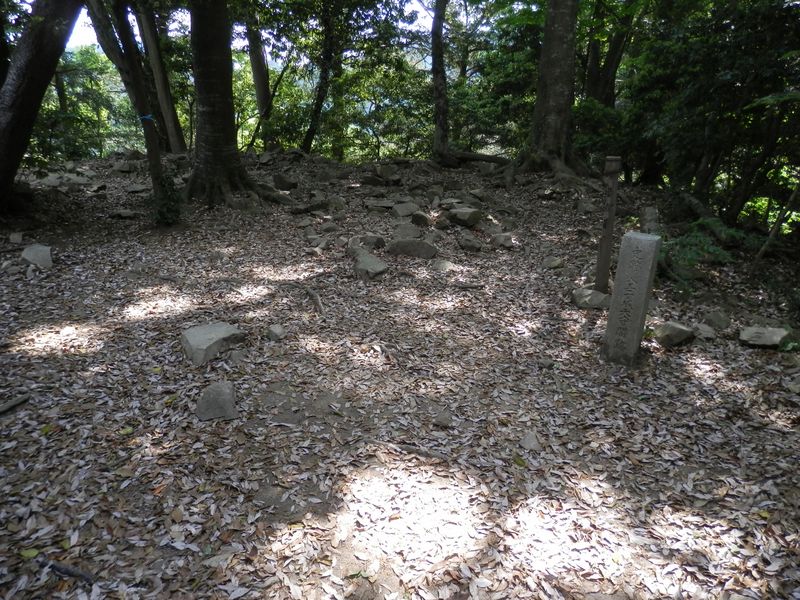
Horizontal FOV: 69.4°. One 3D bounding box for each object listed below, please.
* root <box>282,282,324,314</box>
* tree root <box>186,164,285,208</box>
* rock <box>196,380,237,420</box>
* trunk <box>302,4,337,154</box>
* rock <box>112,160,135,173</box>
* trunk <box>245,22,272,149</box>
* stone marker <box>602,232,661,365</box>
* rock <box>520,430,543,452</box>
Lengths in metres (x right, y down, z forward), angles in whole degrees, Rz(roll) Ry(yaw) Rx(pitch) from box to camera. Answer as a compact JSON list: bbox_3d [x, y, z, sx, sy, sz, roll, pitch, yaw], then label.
[{"bbox_3d":[-0.793,-0.021,4.750,0.170,0.070,0.750,-12,22,-31],"label":"root"},{"bbox_3d":[-2.690,-1.864,9.450,1.400,0.620,1.200,0,13,0],"label":"tree root"},{"bbox_3d":[-0.983,0.543,3.120,0.220,0.140,0.210,0,19,0],"label":"rock"},{"bbox_3d":[-1.929,-5.164,13.627,0.360,3.370,0.360,11,13,0],"label":"trunk"},{"bbox_3d":[-5.642,-2.727,11.800,0.410,0.210,0.330,-3,14,-17],"label":"rock"},{"bbox_3d":[-3.323,-5.045,13.683,0.340,2.830,0.340,-5,13,0],"label":"trunk"},{"bbox_3d":[1.446,-0.008,3.600,0.188,0.790,0.187,11,20,30],"label":"stone marker"},{"bbox_3d":[0.621,0.669,2.730,0.100,0.055,0.100,4,18,14],"label":"rock"}]

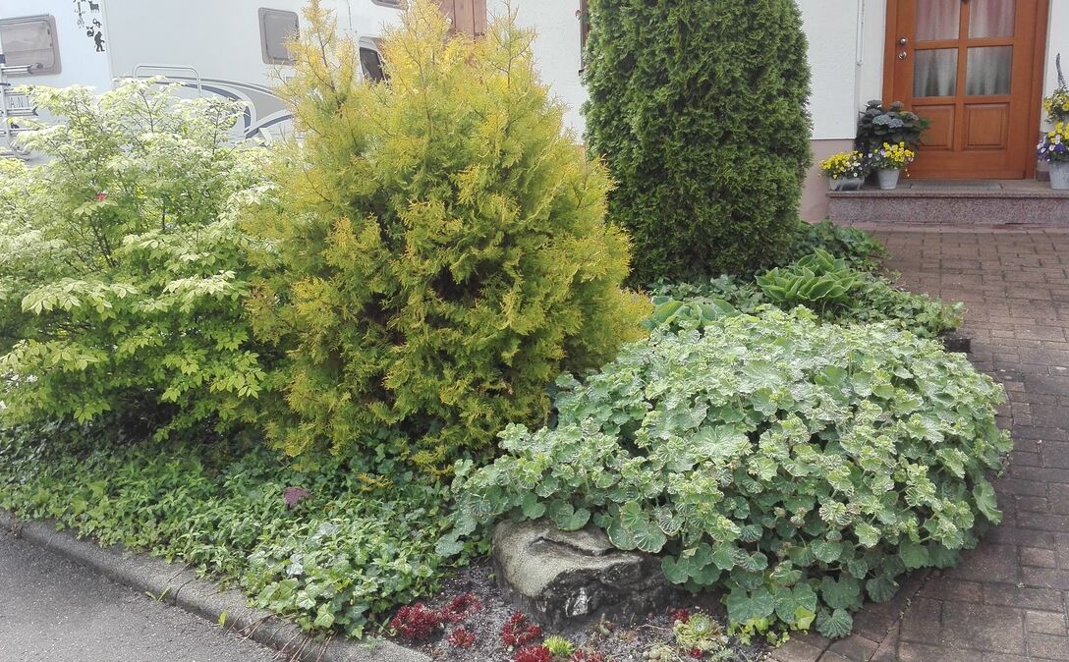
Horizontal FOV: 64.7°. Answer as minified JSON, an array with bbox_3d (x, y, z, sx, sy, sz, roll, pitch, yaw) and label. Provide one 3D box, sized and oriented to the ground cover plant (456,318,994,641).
[{"bbox_3d":[0.660,0.420,2.860,1.850,0.680,1.400,-3,11,-8],"label":"ground cover plant"}]

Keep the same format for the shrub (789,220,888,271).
[{"bbox_3d":[1.890,-0.520,5.220,0.640,0.330,0.580,-2,11,0],"label":"shrub"}]

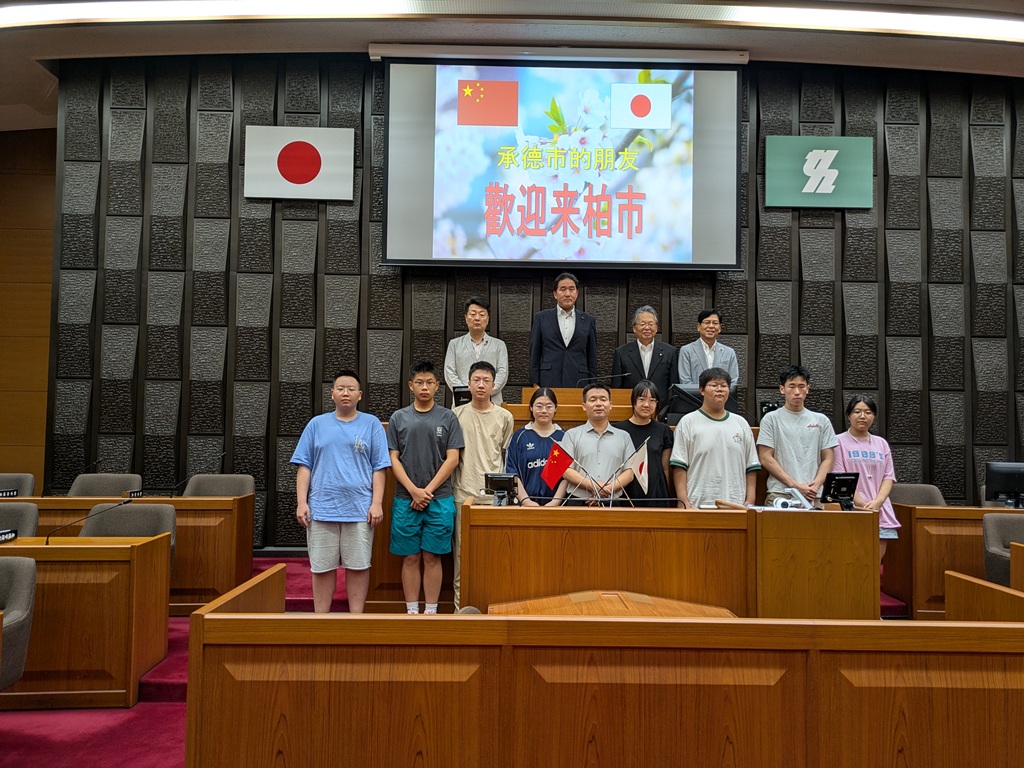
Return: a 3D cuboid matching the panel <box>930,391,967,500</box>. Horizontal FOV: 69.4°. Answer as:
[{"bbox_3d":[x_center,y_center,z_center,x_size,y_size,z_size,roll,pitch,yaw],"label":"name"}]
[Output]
[{"bbox_3d":[3.947,0.549,6.685,0.326,0.965,0.059,1,-2,0],"label":"panel"}]

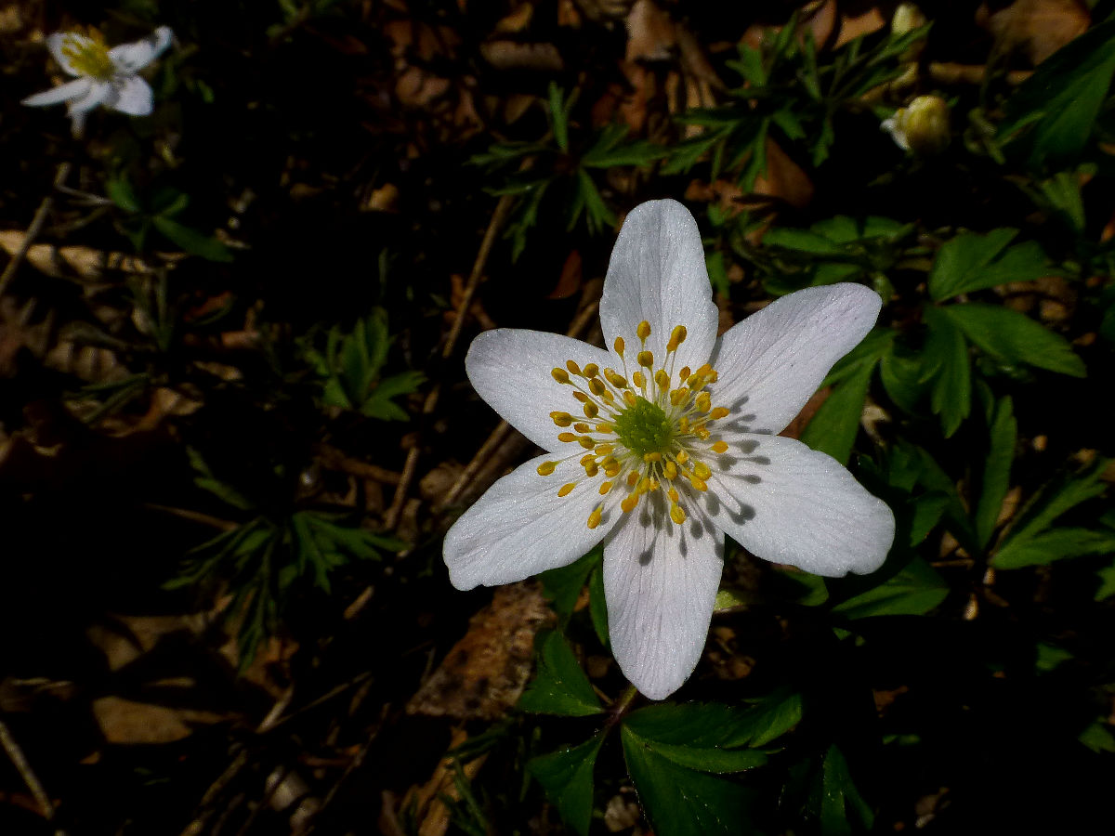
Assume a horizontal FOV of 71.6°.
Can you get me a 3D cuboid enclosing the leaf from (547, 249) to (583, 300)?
[{"bbox_3d":[0.002,-0.044,0.237,0.011,0.008,0.014,0,53,0],"label":"leaf"}]

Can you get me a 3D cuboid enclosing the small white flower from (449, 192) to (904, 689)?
[{"bbox_3d":[0.010,0.002,0.073,0.043,0.013,0.046,0,80,20],"label":"small white flower"}]

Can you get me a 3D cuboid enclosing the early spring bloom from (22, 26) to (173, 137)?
[{"bbox_3d":[-0.124,-0.092,0.212,0.039,0.018,0.038,0,63,0],"label":"early spring bloom"}]

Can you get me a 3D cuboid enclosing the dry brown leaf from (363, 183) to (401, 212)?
[{"bbox_3d":[-0.059,-0.074,0.260,0.013,0.006,0.010,0,53,0],"label":"dry brown leaf"}]

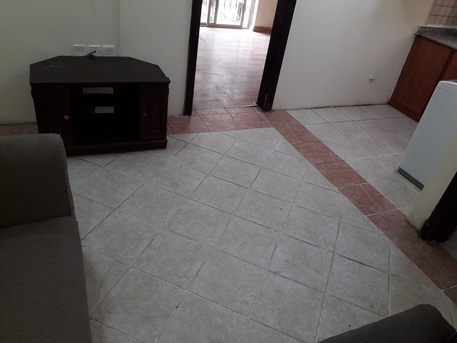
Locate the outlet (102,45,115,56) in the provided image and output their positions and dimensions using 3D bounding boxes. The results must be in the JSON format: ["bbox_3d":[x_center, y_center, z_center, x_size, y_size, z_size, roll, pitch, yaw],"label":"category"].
[{"bbox_3d":[-0.941,-0.942,2.811,0.086,0.086,0.018,-7,37,-24],"label":"outlet"}]

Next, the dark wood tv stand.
[{"bbox_3d":[-0.966,-0.513,2.741,0.894,0.559,0.538,-7,37,-24],"label":"dark wood tv stand"}]

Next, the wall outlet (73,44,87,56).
[{"bbox_3d":[-1.133,-0.919,2.728,0.086,0.086,0.015,-7,37,-24],"label":"wall outlet"}]

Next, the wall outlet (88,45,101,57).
[{"bbox_3d":[-1.034,-0.930,2.770,0.086,0.086,0.018,-7,37,-24],"label":"wall outlet"}]

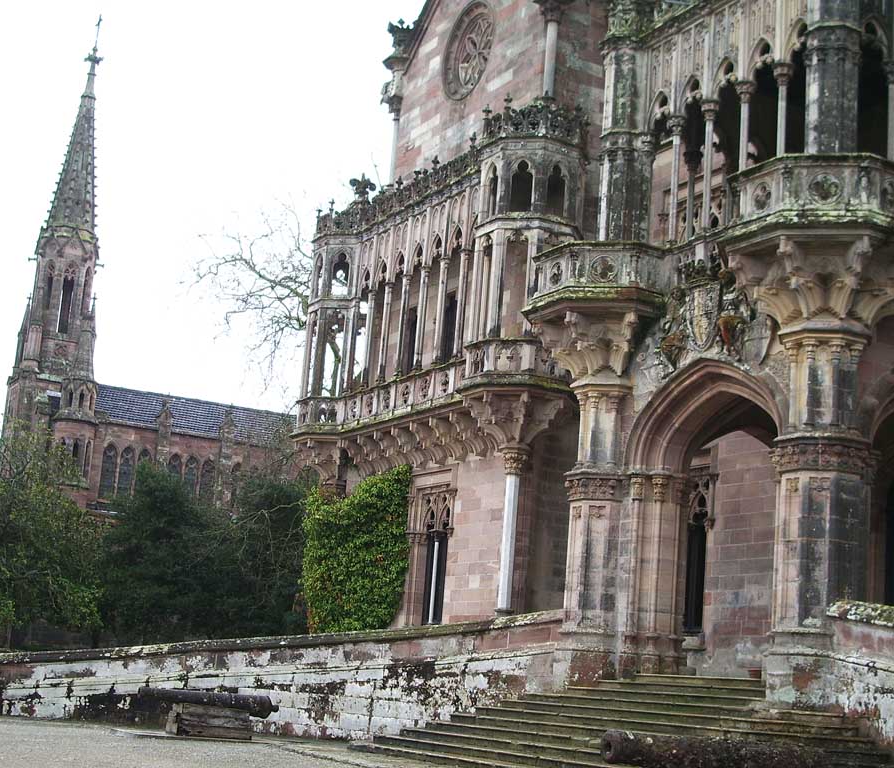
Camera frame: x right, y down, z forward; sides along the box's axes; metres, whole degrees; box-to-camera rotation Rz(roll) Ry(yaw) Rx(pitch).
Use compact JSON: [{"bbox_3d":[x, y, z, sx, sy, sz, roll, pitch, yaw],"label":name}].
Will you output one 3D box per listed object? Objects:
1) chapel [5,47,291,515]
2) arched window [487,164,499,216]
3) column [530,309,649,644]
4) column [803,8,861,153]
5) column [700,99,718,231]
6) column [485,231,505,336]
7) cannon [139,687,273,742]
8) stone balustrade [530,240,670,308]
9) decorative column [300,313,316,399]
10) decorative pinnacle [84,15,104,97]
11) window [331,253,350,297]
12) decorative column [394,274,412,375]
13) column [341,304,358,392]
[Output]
[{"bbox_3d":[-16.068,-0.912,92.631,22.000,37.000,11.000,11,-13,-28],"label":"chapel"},{"bbox_3d":[1.187,-4.844,36.806,0.209,1.419,0.585,11,-14,-28],"label":"arched window"},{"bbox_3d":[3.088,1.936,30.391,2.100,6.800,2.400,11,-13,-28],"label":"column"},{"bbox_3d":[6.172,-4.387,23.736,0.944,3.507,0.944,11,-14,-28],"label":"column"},{"bbox_3d":[4.559,-3.835,25.751,0.250,2.500,0.250,4,-12,1],"label":"column"},{"bbox_3d":[1.222,-2.360,35.928,0.309,2.897,0.309,11,-14,-28],"label":"column"},{"bbox_3d":[-4.074,5.619,25.254,2.350,0.770,0.450,9,-13,-20],"label":"cannon"},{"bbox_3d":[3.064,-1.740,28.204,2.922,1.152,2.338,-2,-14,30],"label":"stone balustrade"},{"bbox_3d":[-4.006,-0.838,42.765,0.210,2.680,0.210,12,-14,-29],"label":"decorative column"},{"bbox_3d":[-21.613,-20.094,90.543,0.950,5.200,0.950,11,-13,-28],"label":"decorative pinnacle"},{"bbox_3d":[-3.274,-3.362,45.380,0.551,1.419,0.209,1,-12,16],"label":"window"},{"bbox_3d":[-1.374,-1.860,46.172,0.320,3.200,0.320,4,-12,1],"label":"decorative column"},{"bbox_3d":[-2.676,-1.032,41.451,0.210,2.710,0.210,12,-14,-29],"label":"column"}]

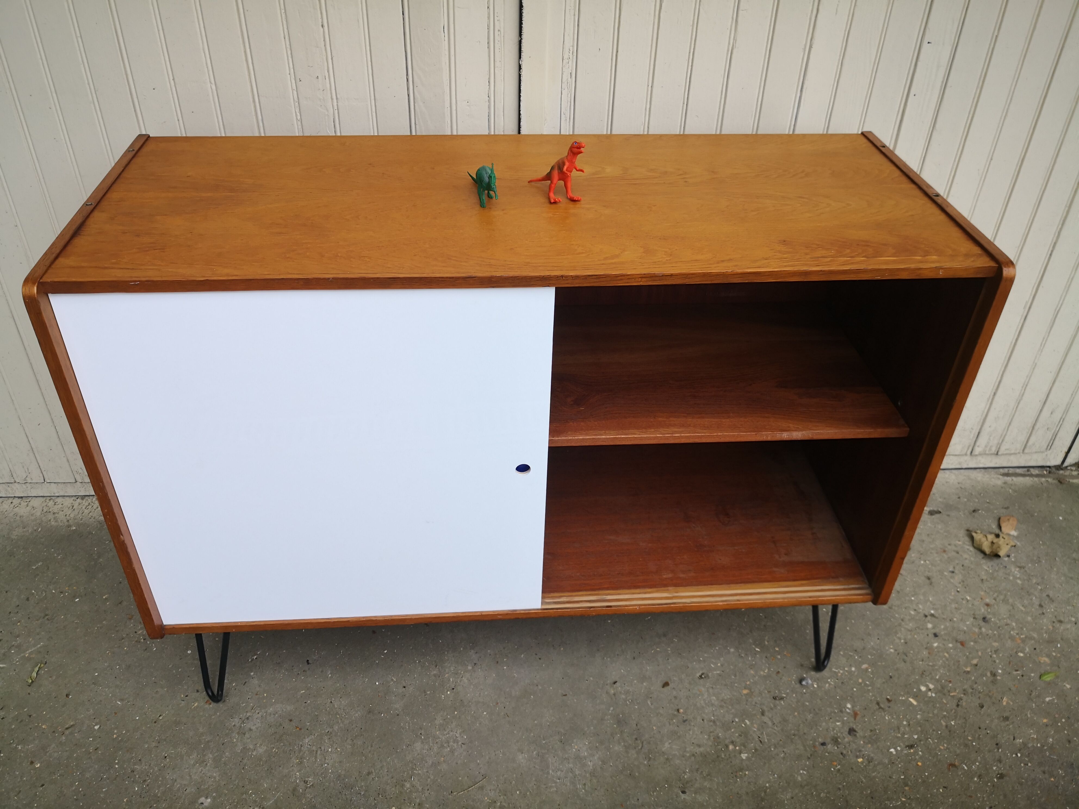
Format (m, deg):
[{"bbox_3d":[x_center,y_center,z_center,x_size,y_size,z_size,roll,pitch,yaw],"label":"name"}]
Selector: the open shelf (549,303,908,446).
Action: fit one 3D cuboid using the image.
[{"bbox_3d":[0.251,-0.149,1.207,0.511,0.253,0.369,-2,38,-4],"label":"open shelf"}]

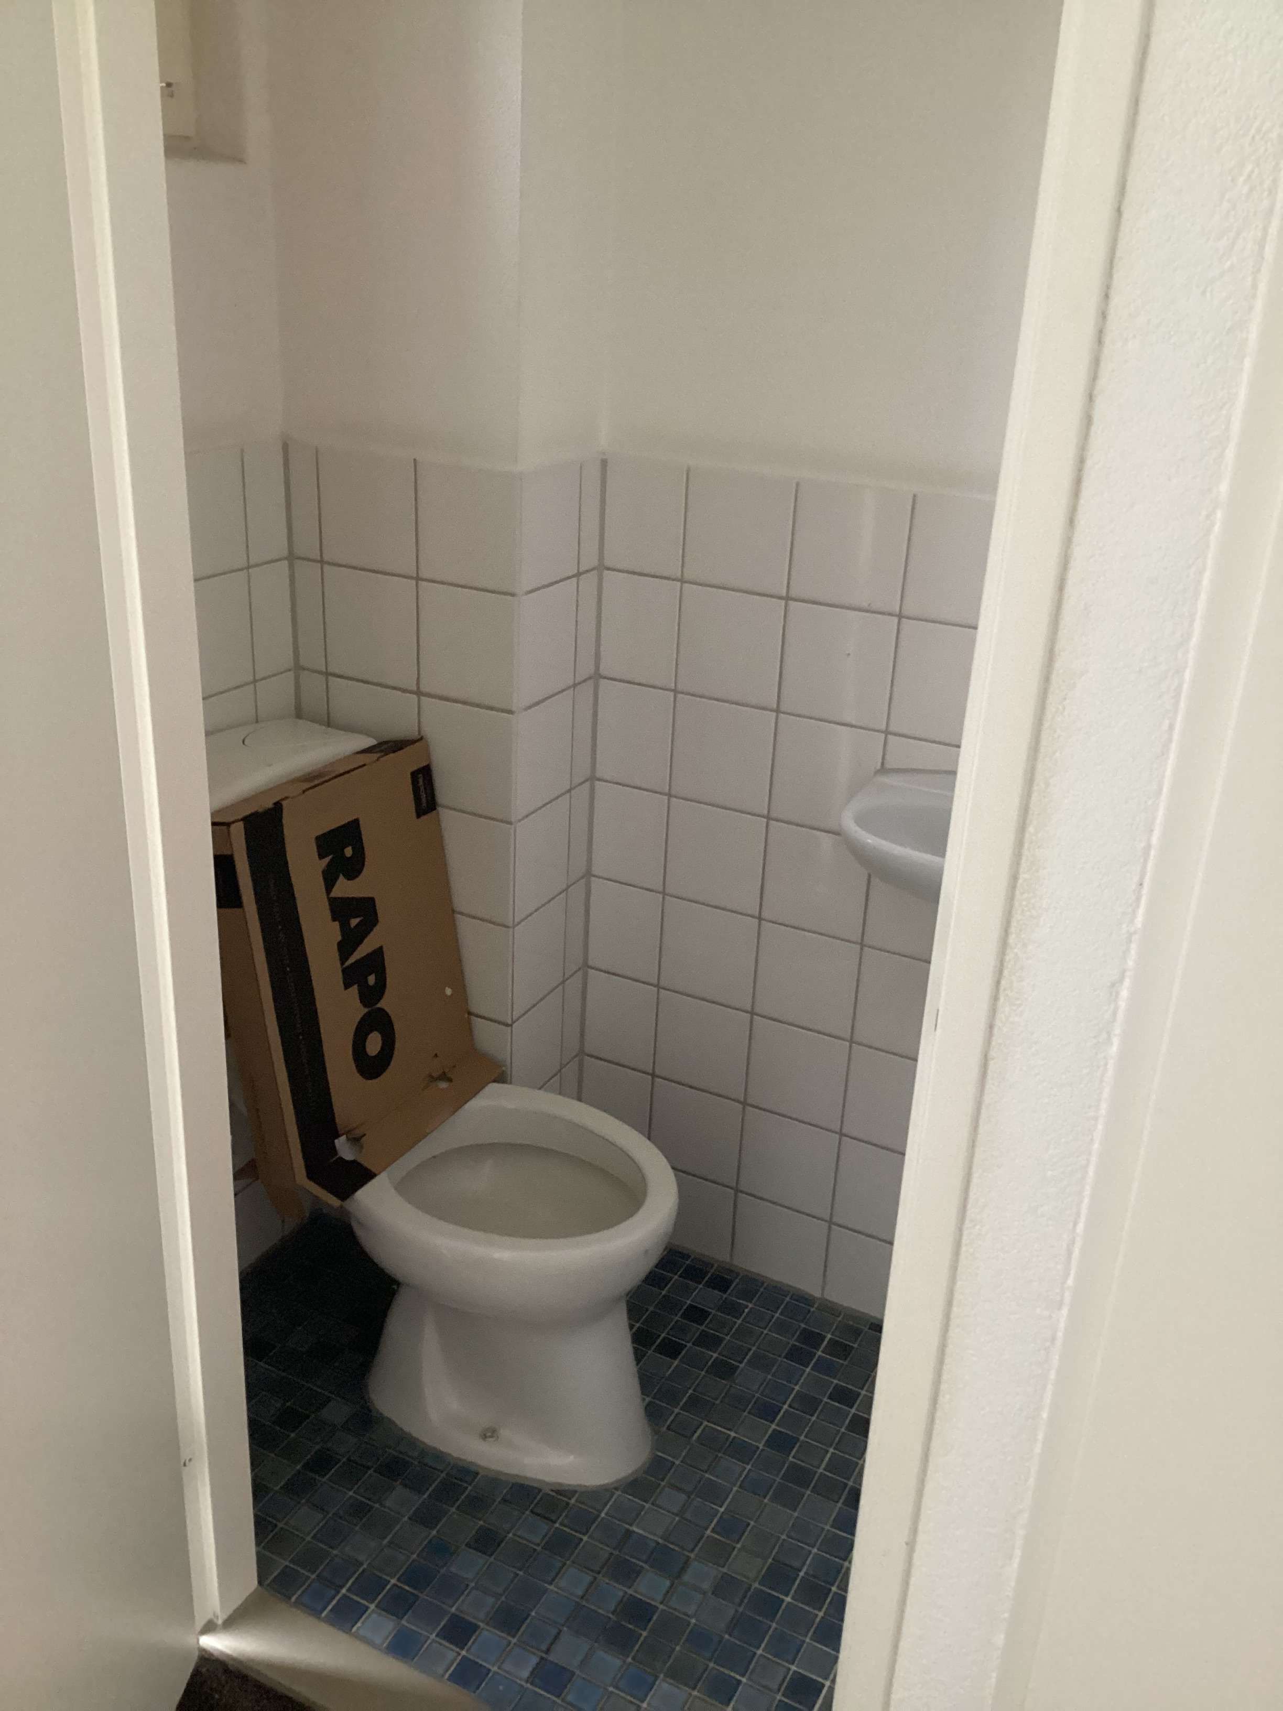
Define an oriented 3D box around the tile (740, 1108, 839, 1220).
[{"bbox_3d":[0.219,0.454,2.268,0.148,0.148,0.010,14,25,24],"label":"tile"}]

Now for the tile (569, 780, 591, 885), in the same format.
[{"bbox_3d":[-0.093,-0.031,2.203,0.010,0.148,0.054,14,25,24],"label":"tile"}]

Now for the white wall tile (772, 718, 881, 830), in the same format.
[{"bbox_3d":[0.247,-0.105,2.033,0.148,0.149,0.009,14,26,24],"label":"white wall tile"}]

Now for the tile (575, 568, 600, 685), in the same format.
[{"bbox_3d":[-0.080,-0.311,2.088,0.009,0.149,0.050,14,26,24],"label":"tile"}]

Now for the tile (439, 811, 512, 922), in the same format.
[{"bbox_3d":[-0.237,0.010,2.094,0.148,0.149,0.010,14,25,24],"label":"tile"}]

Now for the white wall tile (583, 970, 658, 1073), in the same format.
[{"bbox_3d":[-0.030,0.252,2.330,0.119,0.149,0.009,14,26,24],"label":"white wall tile"}]

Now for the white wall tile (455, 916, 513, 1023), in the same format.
[{"bbox_3d":[-0.244,0.150,2.153,0.148,0.149,0.010,14,25,24],"label":"white wall tile"}]

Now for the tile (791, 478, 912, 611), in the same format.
[{"bbox_3d":[0.261,-0.384,1.910,0.148,0.148,0.010,14,25,24],"label":"tile"}]

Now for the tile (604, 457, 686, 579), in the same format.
[{"bbox_3d":[0.007,-0.451,2.039,0.118,0.151,0.010,14,25,24],"label":"tile"}]

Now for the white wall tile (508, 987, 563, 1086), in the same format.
[{"bbox_3d":[-0.156,0.283,2.242,0.010,0.149,0.147,14,25,24],"label":"white wall tile"}]

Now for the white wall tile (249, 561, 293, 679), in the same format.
[{"bbox_3d":[-0.497,-0.315,2.048,0.009,0.149,0.079,14,26,24],"label":"white wall tile"}]

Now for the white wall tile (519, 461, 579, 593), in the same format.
[{"bbox_3d":[-0.119,-0.417,1.947,0.010,0.149,0.147,14,25,24],"label":"white wall tile"}]

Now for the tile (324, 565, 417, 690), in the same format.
[{"bbox_3d":[-0.356,-0.303,2.039,0.149,0.149,0.010,14,25,24],"label":"tile"}]

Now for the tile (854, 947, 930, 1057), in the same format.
[{"bbox_3d":[0.369,0.209,2.094,0.149,0.149,0.010,14,25,24],"label":"tile"}]

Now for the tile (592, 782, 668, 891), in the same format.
[{"bbox_3d":[-0.015,-0.029,2.217,0.118,0.149,0.010,14,25,24],"label":"tile"}]

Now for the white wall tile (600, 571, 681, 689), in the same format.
[{"bbox_3d":[-0.001,-0.307,2.087,0.117,0.148,0.010,14,25,24],"label":"white wall tile"}]

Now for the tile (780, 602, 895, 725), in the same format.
[{"bbox_3d":[0.256,-0.246,1.979,0.149,0.149,0.010,14,25,24],"label":"tile"}]

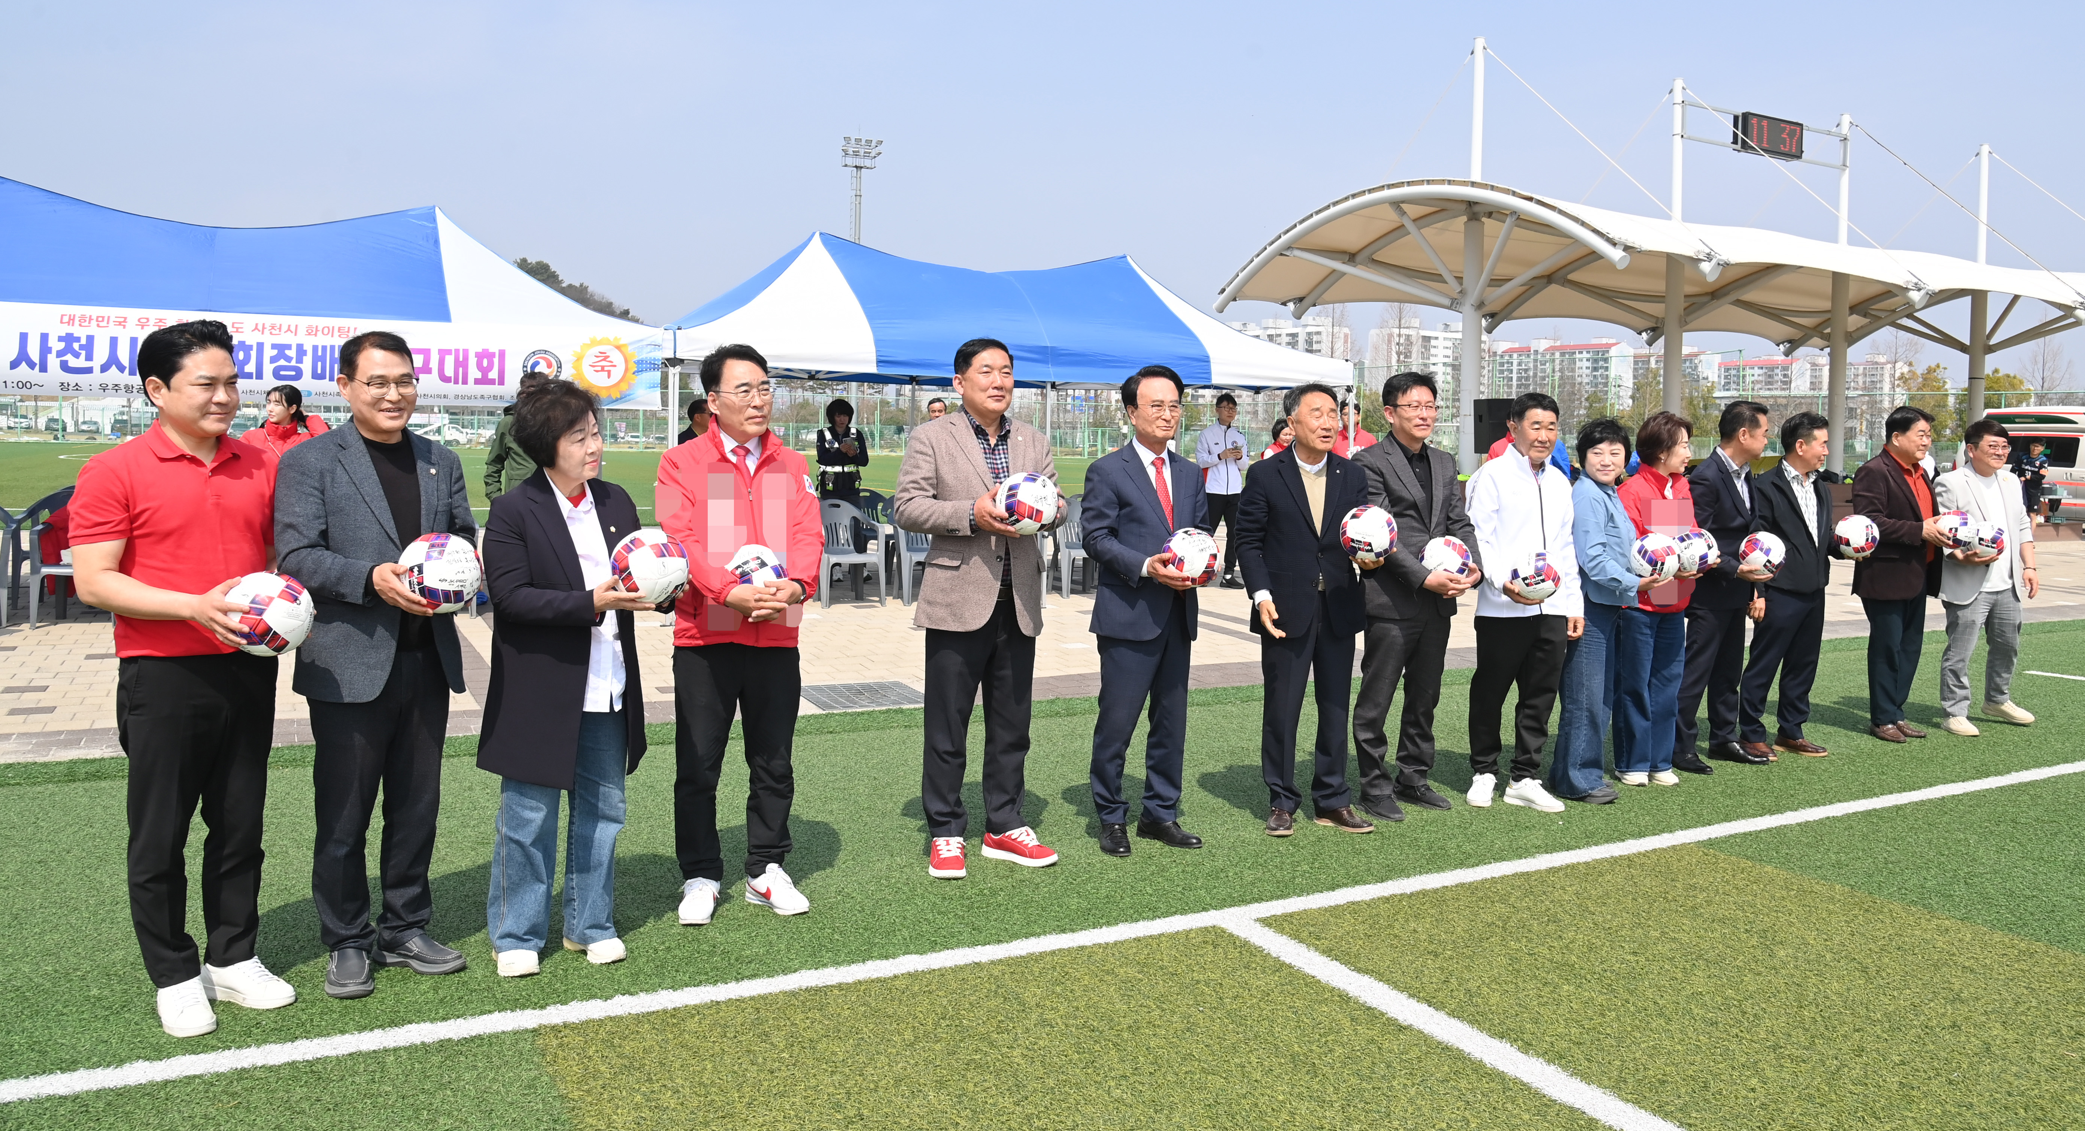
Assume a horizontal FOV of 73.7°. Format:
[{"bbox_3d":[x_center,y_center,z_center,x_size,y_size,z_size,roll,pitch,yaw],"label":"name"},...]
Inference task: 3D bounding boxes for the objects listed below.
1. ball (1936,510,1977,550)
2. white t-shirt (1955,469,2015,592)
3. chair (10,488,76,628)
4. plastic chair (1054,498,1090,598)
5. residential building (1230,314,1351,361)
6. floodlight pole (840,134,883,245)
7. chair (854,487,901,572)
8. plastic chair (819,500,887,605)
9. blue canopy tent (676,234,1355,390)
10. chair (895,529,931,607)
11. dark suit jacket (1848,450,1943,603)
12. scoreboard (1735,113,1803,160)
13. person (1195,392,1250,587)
[{"bbox_3d":[4.869,-0.188,7.400,0.218,0.218,0.218,-2,6,-27],"label":"ball"},{"bbox_3d":[5.085,-0.193,7.500,0.450,0.700,0.260,1,5,-3],"label":"white t-shirt"},{"bbox_3d":[-6.329,-0.075,9.100,0.570,0.820,0.570,-1,5,-25],"label":"chair"},{"bbox_3d":[0.339,-0.149,11.984,0.550,0.810,0.550,-1,6,-22],"label":"plastic chair"},{"bbox_3d":[75.451,-59.216,455.000,50.000,42.000,12.000,5,6,39],"label":"residential building"},{"bbox_3d":[-14.618,-21.457,112.046,3.200,25.500,1.400,-3,6,-38],"label":"floodlight pole"},{"bbox_3d":[-1.618,-0.287,12.900,0.570,0.820,0.570,-1,5,-17],"label":"chair"},{"bbox_3d":[-1.541,-0.098,11.037,0.560,0.810,0.560,-1,6,-22],"label":"plastic chair"},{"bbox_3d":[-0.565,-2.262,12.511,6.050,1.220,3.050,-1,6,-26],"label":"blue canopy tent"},{"bbox_3d":[-0.958,-0.093,11.350,0.570,0.820,0.570,-1,5,-23],"label":"chair"},{"bbox_3d":[4.579,-0.205,7.450,0.520,0.790,0.420,-3,6,-36],"label":"dark suit jacket"},{"bbox_3d":[13.574,-8.017,26.000,1.600,0.690,0.320,-2,5,-27],"label":"scoreboard"},{"bbox_3d":[1.706,-0.712,13.090,0.520,1.780,0.380,0,5,-14],"label":"person"}]

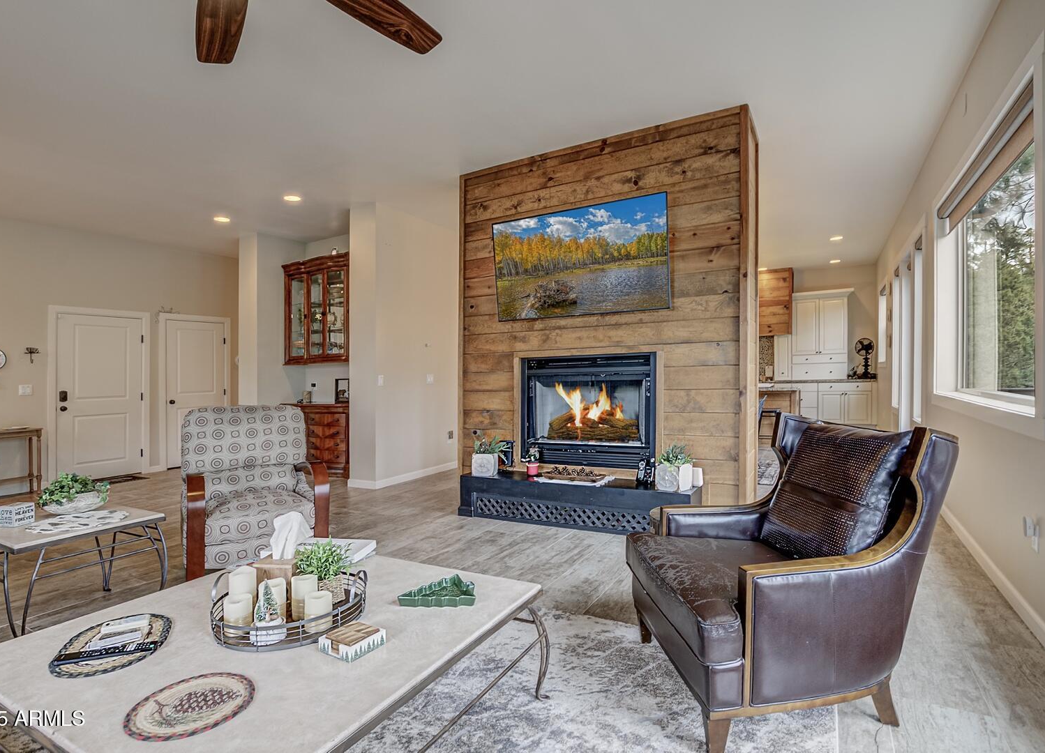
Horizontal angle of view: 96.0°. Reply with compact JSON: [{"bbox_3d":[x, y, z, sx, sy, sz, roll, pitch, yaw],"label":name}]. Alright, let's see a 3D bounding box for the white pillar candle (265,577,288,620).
[{"bbox_3d":[-0.734,0.663,1.385,0.074,0.105,0.074,-1,0,0],"label":"white pillar candle"}]

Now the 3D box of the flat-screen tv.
[{"bbox_3d":[0.420,-0.910,3.780,1.465,0.835,0.060,-2,5,27],"label":"flat-screen tv"}]

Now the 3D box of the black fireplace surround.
[{"bbox_3d":[0.545,0.279,3.955,1.150,0.905,0.250,0,0,27],"label":"black fireplace surround"}]

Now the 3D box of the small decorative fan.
[{"bbox_3d":[5.930,-0.313,8.150,0.250,0.710,0.340,-1,0,-28],"label":"small decorative fan"}]

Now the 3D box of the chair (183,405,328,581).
[{"bbox_3d":[-1.870,0.720,3.270,0.780,1.000,0.860,0,0,-35],"label":"chair"}]

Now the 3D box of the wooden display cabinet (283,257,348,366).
[{"bbox_3d":[-2.430,-0.830,6.110,1.600,1.340,0.420,0,0,31],"label":"wooden display cabinet"}]

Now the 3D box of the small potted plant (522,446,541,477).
[{"bbox_3d":[0.083,0.720,4.000,0.150,0.250,0.150,0,0,0],"label":"small potted plant"}]

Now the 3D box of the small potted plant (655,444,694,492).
[{"bbox_3d":[1.100,0.656,3.380,0.240,0.345,0.230,0,0,27],"label":"small potted plant"}]

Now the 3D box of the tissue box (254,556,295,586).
[{"bbox_3d":[-0.787,0.655,1.540,0.124,0.120,0.124,-1,0,-1],"label":"tissue box"}]

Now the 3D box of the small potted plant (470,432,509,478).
[{"bbox_3d":[-0.261,0.620,3.820,0.270,0.340,0.220,-1,0,14],"label":"small potted plant"}]

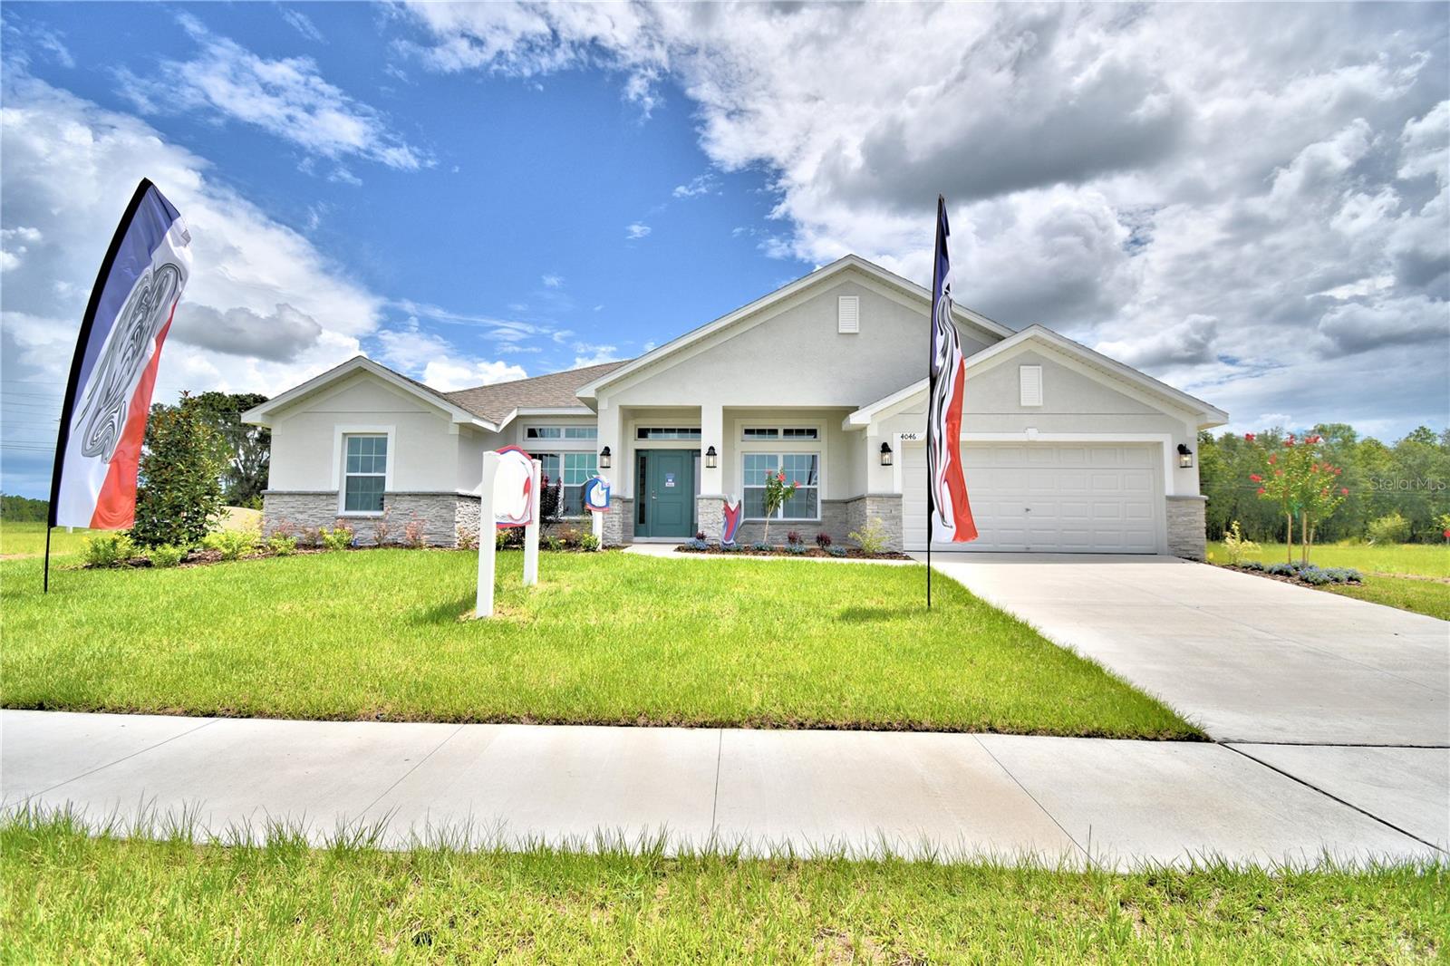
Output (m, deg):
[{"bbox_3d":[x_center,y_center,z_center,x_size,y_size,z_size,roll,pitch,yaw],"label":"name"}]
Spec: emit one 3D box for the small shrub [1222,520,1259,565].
[{"bbox_3d":[8.972,1.043,10.512,0.490,0.790,0.490,-3,-5,40],"label":"small shrub"}]

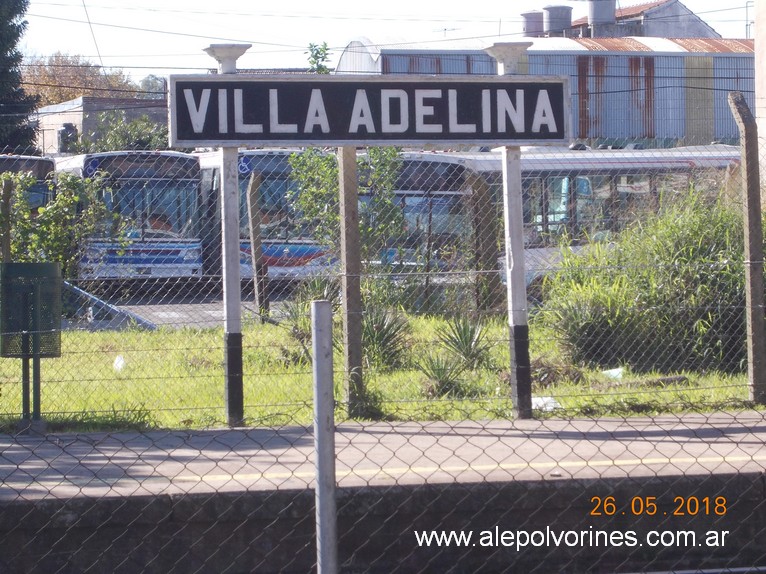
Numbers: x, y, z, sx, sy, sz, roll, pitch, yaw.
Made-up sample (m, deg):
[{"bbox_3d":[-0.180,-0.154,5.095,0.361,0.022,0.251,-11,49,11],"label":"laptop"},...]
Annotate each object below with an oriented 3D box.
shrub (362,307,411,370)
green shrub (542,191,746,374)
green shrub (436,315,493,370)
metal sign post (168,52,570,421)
[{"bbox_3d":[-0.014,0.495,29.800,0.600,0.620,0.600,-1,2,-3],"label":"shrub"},{"bbox_3d":[2.509,-0.043,29.600,2.000,1.780,1.700,-1,2,-3],"label":"green shrub"},{"bbox_3d":[0.794,0.544,29.800,0.570,0.530,0.560,-1,2,-3],"label":"green shrub"},{"bbox_3d":[-0.104,-0.384,22.200,2.930,2.680,0.280,-1,2,-15],"label":"metal sign post"}]

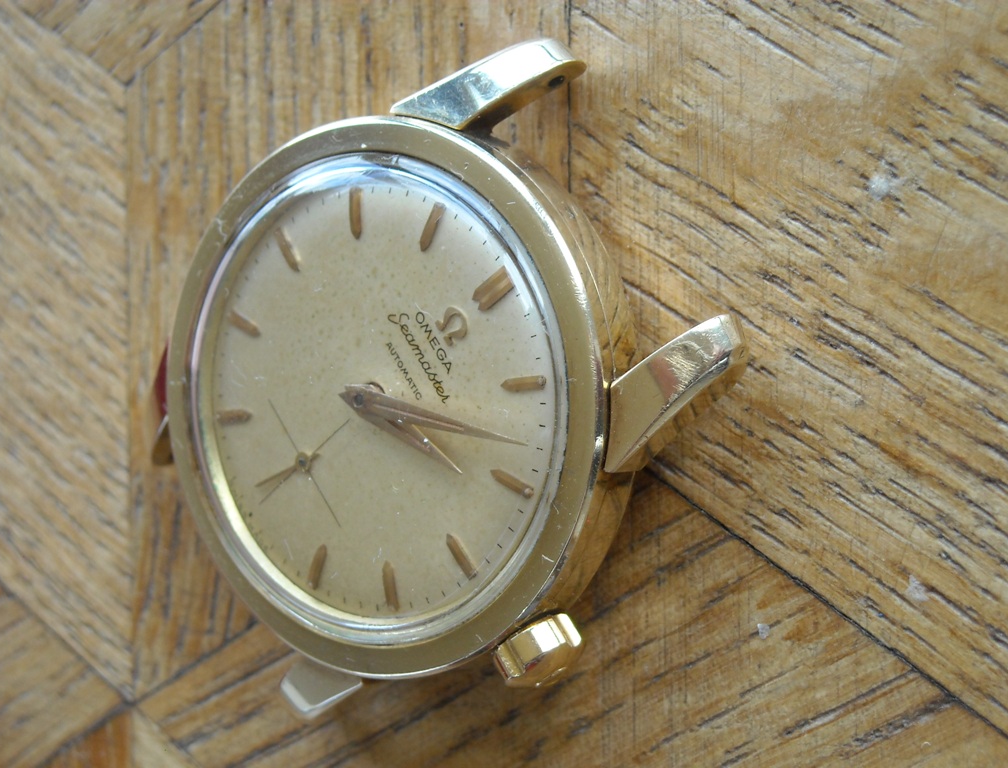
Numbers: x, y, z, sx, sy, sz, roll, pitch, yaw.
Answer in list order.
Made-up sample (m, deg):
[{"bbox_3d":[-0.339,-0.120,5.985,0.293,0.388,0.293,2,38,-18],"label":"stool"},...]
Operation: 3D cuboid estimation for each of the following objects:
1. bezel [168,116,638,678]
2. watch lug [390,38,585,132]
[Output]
[{"bbox_3d":[-0.007,0.001,0.170,0.034,0.005,0.034,2,93,36],"label":"bezel"},{"bbox_3d":[-0.001,-0.018,0.167,0.011,0.006,0.004,-42,68,30],"label":"watch lug"}]

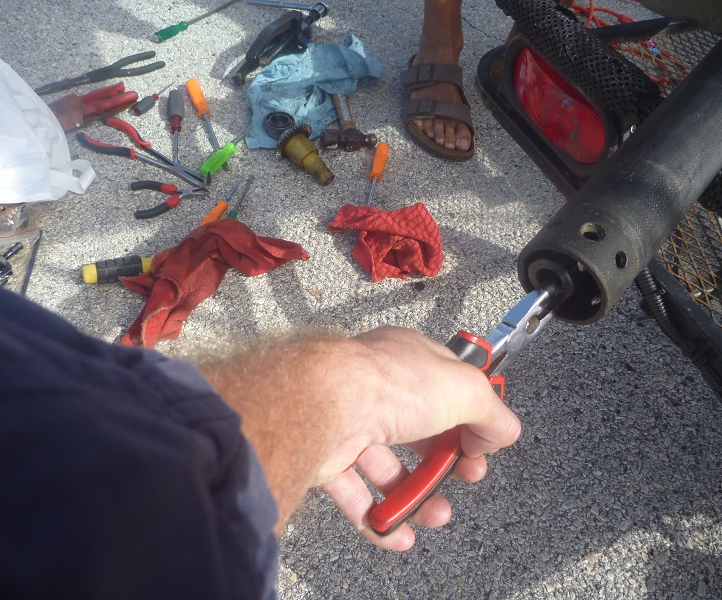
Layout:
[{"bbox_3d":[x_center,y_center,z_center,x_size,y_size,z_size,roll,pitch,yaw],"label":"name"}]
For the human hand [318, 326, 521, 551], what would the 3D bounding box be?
[{"bbox_3d":[0.036,0.081,0.385,0.120,0.100,0.095,-10,41,-47],"label":"human hand"}]

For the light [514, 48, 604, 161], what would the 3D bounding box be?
[{"bbox_3d":[0.182,-0.179,0.592,0.036,0.056,0.160,-13,48,-12],"label":"light"}]

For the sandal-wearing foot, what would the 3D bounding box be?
[{"bbox_3d":[0.122,-0.341,1.042,0.109,0.100,0.265,-2,47,-2],"label":"sandal-wearing foot"}]

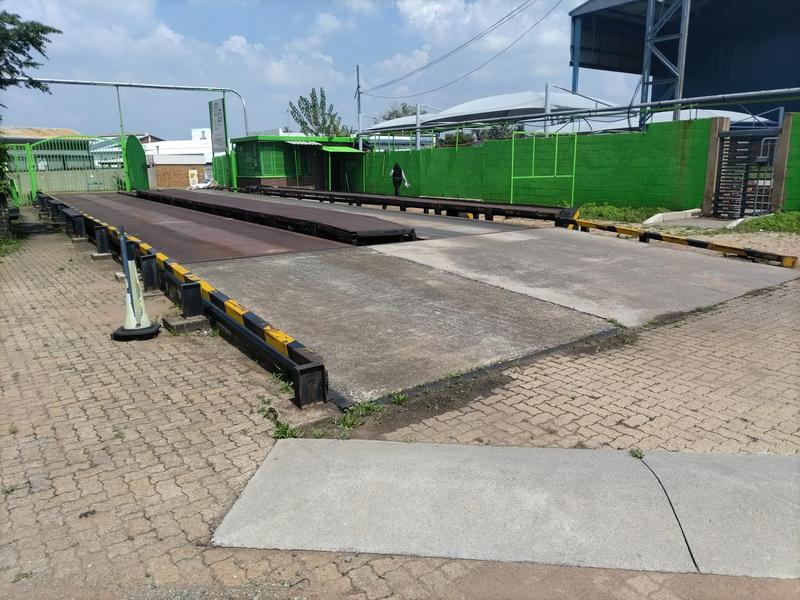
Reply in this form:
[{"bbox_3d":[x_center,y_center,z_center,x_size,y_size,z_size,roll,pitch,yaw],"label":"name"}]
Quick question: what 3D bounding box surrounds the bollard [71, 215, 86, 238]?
[{"bbox_3d":[-7.521,-1.702,14.043,0.190,0.490,0.180,-9,15,-32],"label":"bollard"}]

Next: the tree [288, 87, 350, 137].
[{"bbox_3d":[-5.349,-10.722,40.126,4.300,6.720,4.300,-3,13,-7],"label":"tree"}]

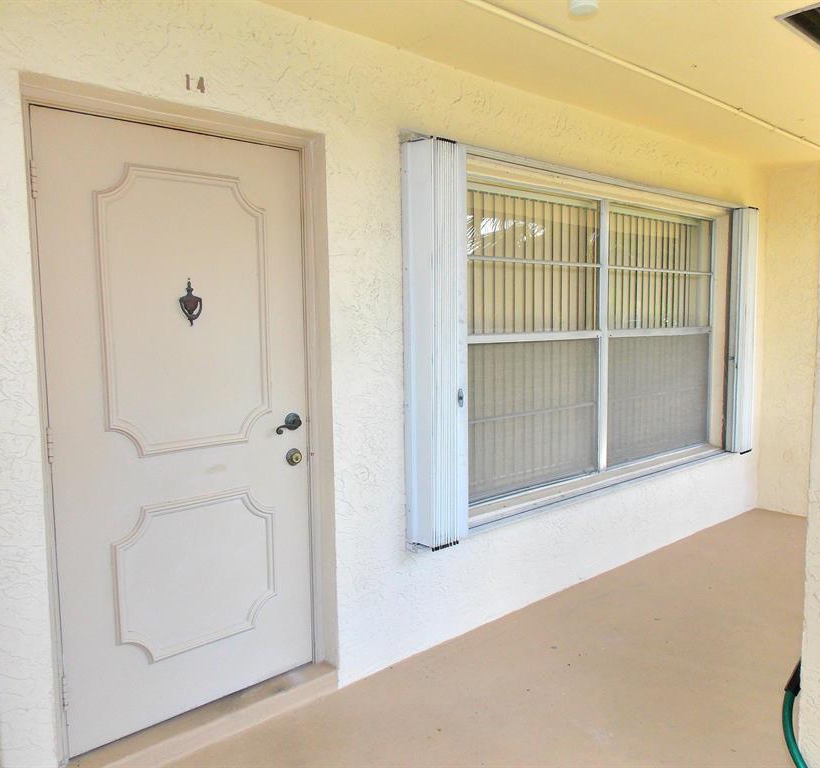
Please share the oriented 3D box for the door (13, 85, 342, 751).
[{"bbox_3d":[-0.729,0.137,2.357,0.990,2.080,0.100,-5,7,-41],"label":"door"}]

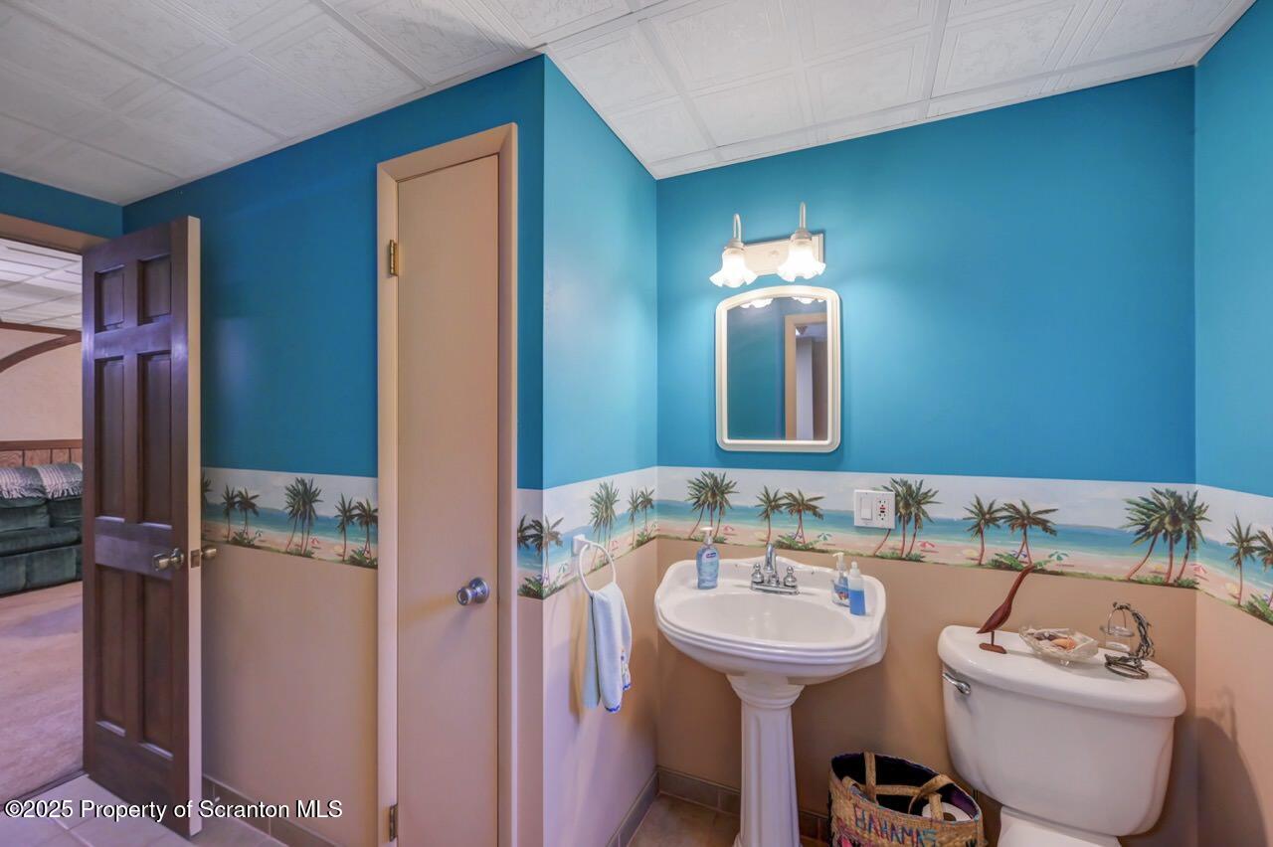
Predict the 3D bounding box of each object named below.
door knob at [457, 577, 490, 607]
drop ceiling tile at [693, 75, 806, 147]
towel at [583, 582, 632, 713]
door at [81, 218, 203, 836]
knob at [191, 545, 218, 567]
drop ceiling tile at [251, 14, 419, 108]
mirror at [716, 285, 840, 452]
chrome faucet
[{"bbox_3d":[-0.419,0.433,1.257,0.066,0.066,0.062,0,0,24],"label":"door knob"},{"bbox_3d":[0.336,-0.910,1.444,0.285,0.020,0.275,0,0,24],"label":"drop ceiling tile"},{"bbox_3d":[-0.071,0.588,1.341,0.100,0.305,0.170,0,0,26],"label":"towel"},{"bbox_3d":[-1.819,0.338,1.803,0.770,2.035,0.037,0,0,24],"label":"door"},{"bbox_3d":[-1.502,0.452,1.715,0.062,0.062,0.062,0,0,24],"label":"knob"},{"bbox_3d":[-0.757,-0.910,1.249,0.290,0.020,0.270,0,0,24],"label":"drop ceiling tile"},{"bbox_3d":[0.461,-0.178,1.640,0.400,0.545,0.035,0,0,23],"label":"mirror"},{"bbox_3d":[0.412,0.440,1.500,0.150,0.165,0.155,0,0,22],"label":"chrome faucet"}]

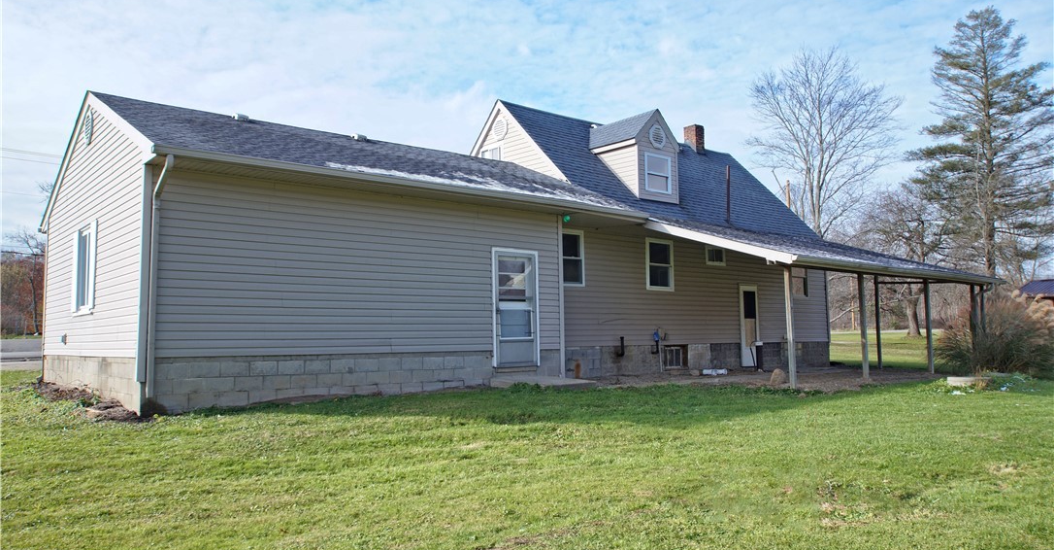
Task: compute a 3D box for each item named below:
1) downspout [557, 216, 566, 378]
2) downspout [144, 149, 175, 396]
[{"bbox_3d":[0.682,0.395,14.904,0.090,3.060,0.080,3,-6,-39],"label":"downspout"},{"bbox_3d":[-4.712,0.039,10.155,0.090,3.080,0.700,3,-6,-39],"label":"downspout"}]

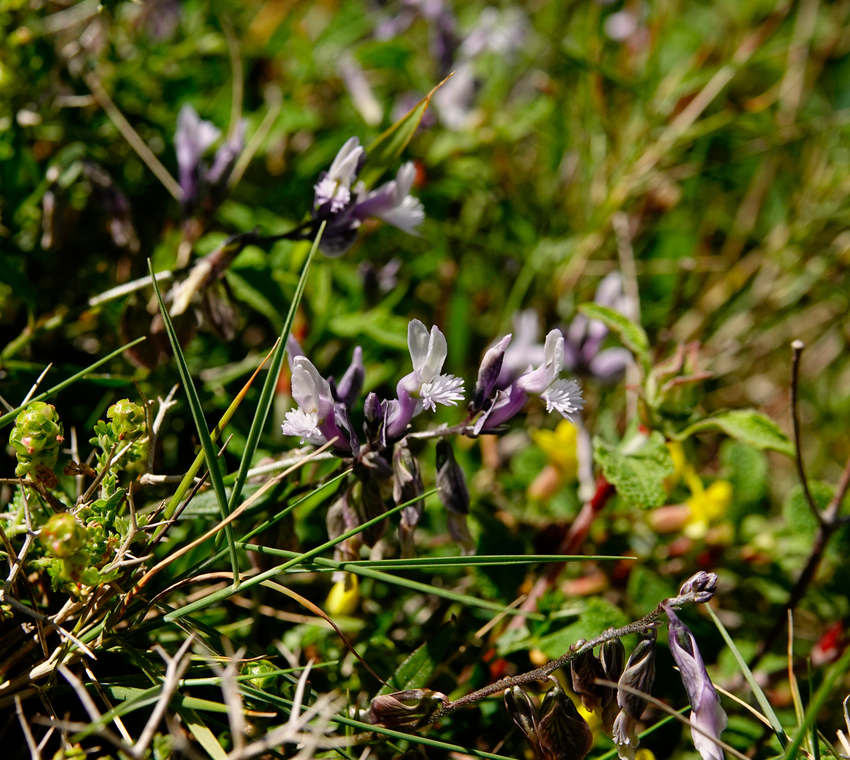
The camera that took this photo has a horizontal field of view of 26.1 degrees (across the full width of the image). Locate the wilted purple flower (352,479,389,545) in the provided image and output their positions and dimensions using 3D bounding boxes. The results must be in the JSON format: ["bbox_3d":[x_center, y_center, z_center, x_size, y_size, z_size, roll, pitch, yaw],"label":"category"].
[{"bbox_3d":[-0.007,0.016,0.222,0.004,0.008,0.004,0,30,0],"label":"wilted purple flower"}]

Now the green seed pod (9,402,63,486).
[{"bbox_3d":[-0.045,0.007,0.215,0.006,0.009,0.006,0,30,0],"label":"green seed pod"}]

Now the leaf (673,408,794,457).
[{"bbox_3d":[0.045,0.008,0.266,0.017,0.005,0.006,0,27,0],"label":"leaf"}]

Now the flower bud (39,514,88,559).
[{"bbox_3d":[-0.045,0.019,0.228,0.006,0.006,0.006,0,27,0],"label":"flower bud"}]

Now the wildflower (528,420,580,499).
[{"bbox_3d":[0.019,0.012,0.272,0.007,0.011,0.008,0,27,0],"label":"wildflower"}]

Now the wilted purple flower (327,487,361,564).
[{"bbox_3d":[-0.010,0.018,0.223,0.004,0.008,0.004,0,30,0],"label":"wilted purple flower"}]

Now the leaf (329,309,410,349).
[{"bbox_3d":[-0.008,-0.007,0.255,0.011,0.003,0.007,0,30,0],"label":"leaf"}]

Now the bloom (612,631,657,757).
[{"bbox_3d":[0.027,0.040,0.237,0.005,0.016,0.005,10,15,10],"label":"bloom"}]

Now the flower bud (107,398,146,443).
[{"bbox_3d":[-0.039,0.005,0.241,0.005,0.006,0.005,0,27,0],"label":"flower bud"}]

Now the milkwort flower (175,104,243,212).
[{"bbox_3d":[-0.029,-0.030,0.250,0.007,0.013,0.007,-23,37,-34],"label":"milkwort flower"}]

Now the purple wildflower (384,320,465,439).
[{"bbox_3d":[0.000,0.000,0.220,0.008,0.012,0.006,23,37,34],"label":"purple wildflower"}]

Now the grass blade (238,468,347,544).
[{"bbox_3d":[-0.017,0.016,0.240,0.018,0.002,0.002,-33,9,6],"label":"grass blade"}]

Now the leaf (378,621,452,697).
[{"bbox_3d":[-0.001,0.037,0.245,0.002,0.005,0.014,11,46,42],"label":"leaf"}]

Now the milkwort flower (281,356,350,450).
[{"bbox_3d":[-0.014,0.003,0.242,0.009,0.012,0.007,-17,32,-30],"label":"milkwort flower"}]

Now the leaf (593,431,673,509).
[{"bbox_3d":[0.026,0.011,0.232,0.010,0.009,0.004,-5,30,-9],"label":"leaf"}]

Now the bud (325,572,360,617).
[{"bbox_3d":[-0.011,0.030,0.254,0.005,0.006,0.005,0,27,0],"label":"bud"}]

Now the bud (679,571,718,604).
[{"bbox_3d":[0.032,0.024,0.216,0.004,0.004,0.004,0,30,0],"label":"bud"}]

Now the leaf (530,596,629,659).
[{"bbox_3d":[0.021,0.034,0.255,0.013,0.006,0.009,0,27,0],"label":"leaf"}]

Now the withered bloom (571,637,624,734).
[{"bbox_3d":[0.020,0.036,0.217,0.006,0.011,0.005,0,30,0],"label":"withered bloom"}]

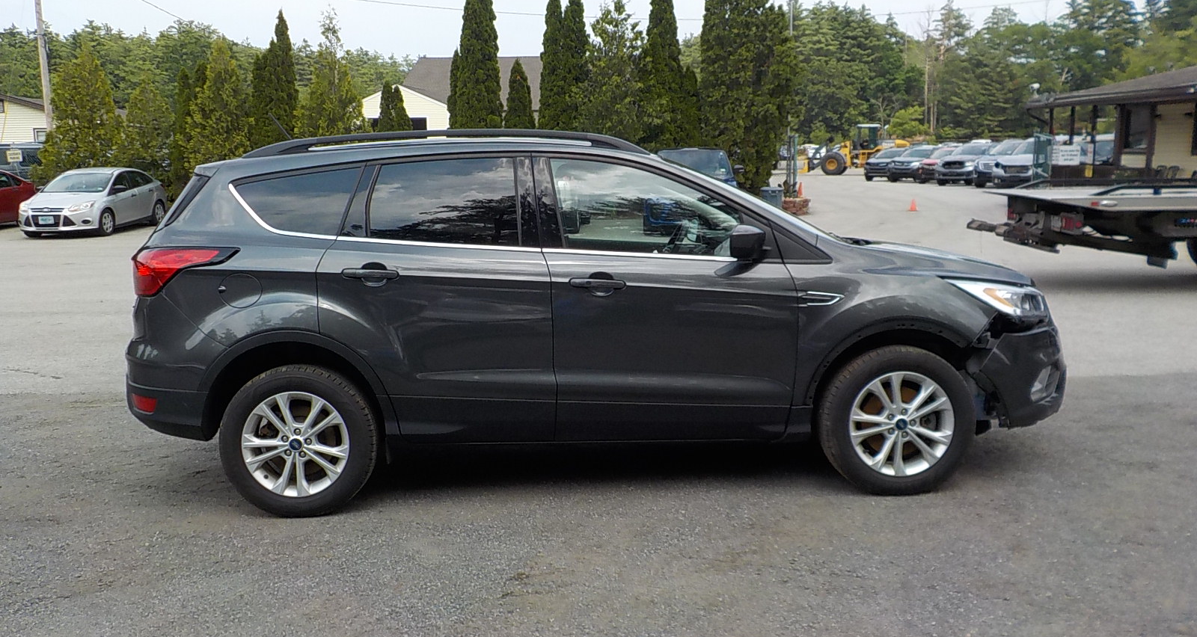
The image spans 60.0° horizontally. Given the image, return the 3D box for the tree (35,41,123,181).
[{"bbox_3d":[-14.118,-5.104,28.312,2.450,4.732,2.450,-1,9,0],"label":"tree"}]

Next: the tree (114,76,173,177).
[{"bbox_3d":[-12.067,-4.566,27.894,1.650,3.826,1.650,-1,9,0],"label":"tree"}]

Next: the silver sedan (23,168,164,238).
[{"bbox_3d":[-11.508,-2.721,23.805,1.860,1.468,4.534,-1,9,0],"label":"silver sedan"}]

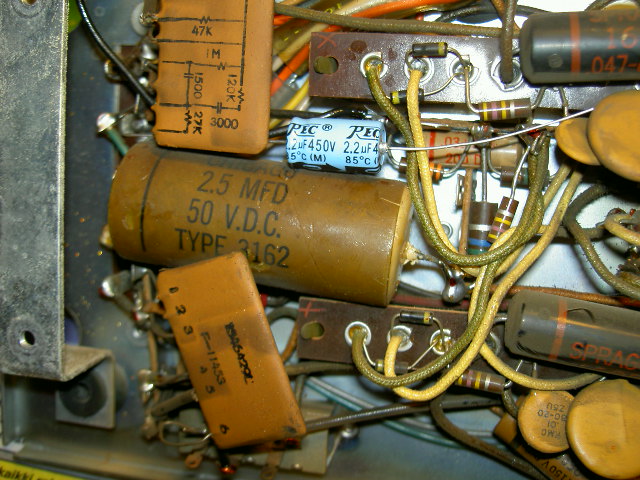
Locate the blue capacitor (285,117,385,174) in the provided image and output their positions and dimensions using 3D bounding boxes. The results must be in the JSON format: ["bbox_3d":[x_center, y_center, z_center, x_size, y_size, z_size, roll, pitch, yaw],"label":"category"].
[{"bbox_3d":[0.003,-0.019,0.145,0.020,0.010,0.010,4,96,0],"label":"blue capacitor"}]

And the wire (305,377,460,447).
[{"bbox_3d":[0.014,0.040,0.164,0.038,0.003,0.003,24,87,-4],"label":"wire"}]

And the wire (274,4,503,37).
[{"bbox_3d":[0.014,-0.045,0.147,0.047,0.003,0.003,6,87,2],"label":"wire"}]

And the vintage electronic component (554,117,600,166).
[{"bbox_3d":[0.051,-0.019,0.139,0.012,0.004,0.012,0,56,-9],"label":"vintage electronic component"}]

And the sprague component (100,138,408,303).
[{"bbox_3d":[-0.011,-0.004,0.150,0.058,0.025,0.025,9,90,9],"label":"sprague component"}]

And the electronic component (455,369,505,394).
[{"bbox_3d":[0.033,0.029,0.146,0.010,0.004,0.004,9,87,0],"label":"electronic component"}]

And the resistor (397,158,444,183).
[{"bbox_3d":[0.021,-0.015,0.153,0.009,0.004,0.004,11,87,0],"label":"resistor"}]

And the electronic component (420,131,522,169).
[{"bbox_3d":[0.033,-0.020,0.157,0.023,0.008,0.008,3,90,3],"label":"electronic component"}]

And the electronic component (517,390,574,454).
[{"bbox_3d":[0.045,0.036,0.141,0.012,0.004,0.012,-6,76,-6],"label":"electronic component"}]

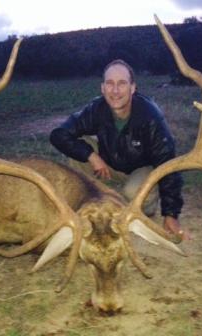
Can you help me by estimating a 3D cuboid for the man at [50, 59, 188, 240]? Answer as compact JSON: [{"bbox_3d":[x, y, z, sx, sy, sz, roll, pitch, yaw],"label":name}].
[{"bbox_3d":[0.090,-0.150,2.400,0.720,0.940,0.700,1,12,3],"label":"man"}]

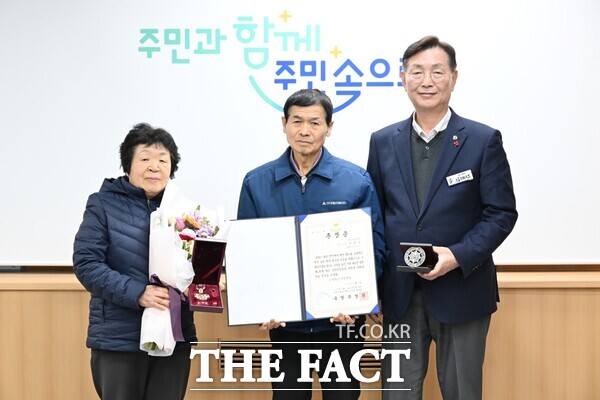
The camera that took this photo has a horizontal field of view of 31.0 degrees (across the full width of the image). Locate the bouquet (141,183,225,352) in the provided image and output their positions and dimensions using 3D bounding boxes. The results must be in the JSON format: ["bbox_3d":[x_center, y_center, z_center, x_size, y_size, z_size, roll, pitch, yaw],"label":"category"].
[{"bbox_3d":[-0.384,0.220,3.400,0.250,0.555,0.200,14,-8,-19],"label":"bouquet"}]

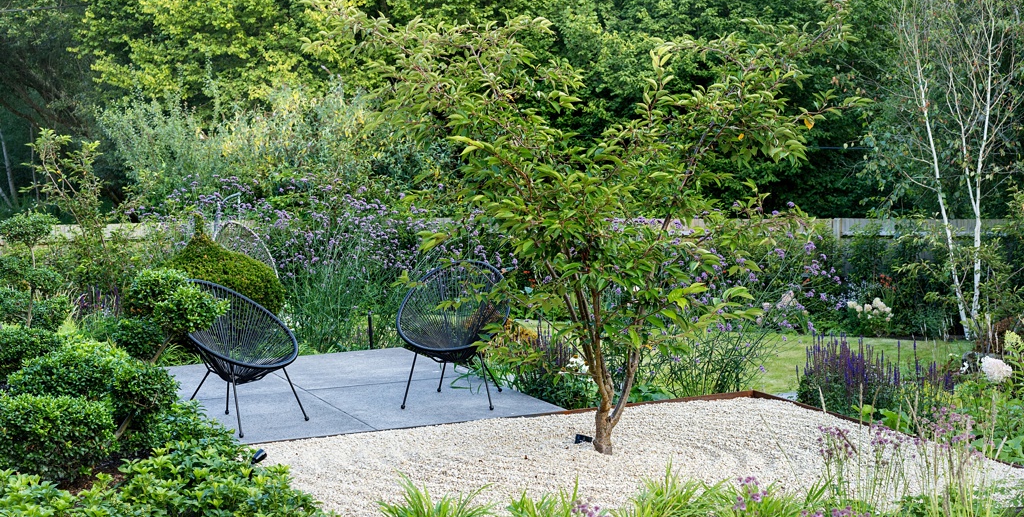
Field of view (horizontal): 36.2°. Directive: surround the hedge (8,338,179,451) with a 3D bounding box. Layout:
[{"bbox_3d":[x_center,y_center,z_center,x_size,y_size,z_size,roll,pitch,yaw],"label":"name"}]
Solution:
[{"bbox_3d":[-2.182,0.714,8.157,0.900,0.620,0.800,-1,6,0],"label":"hedge"}]

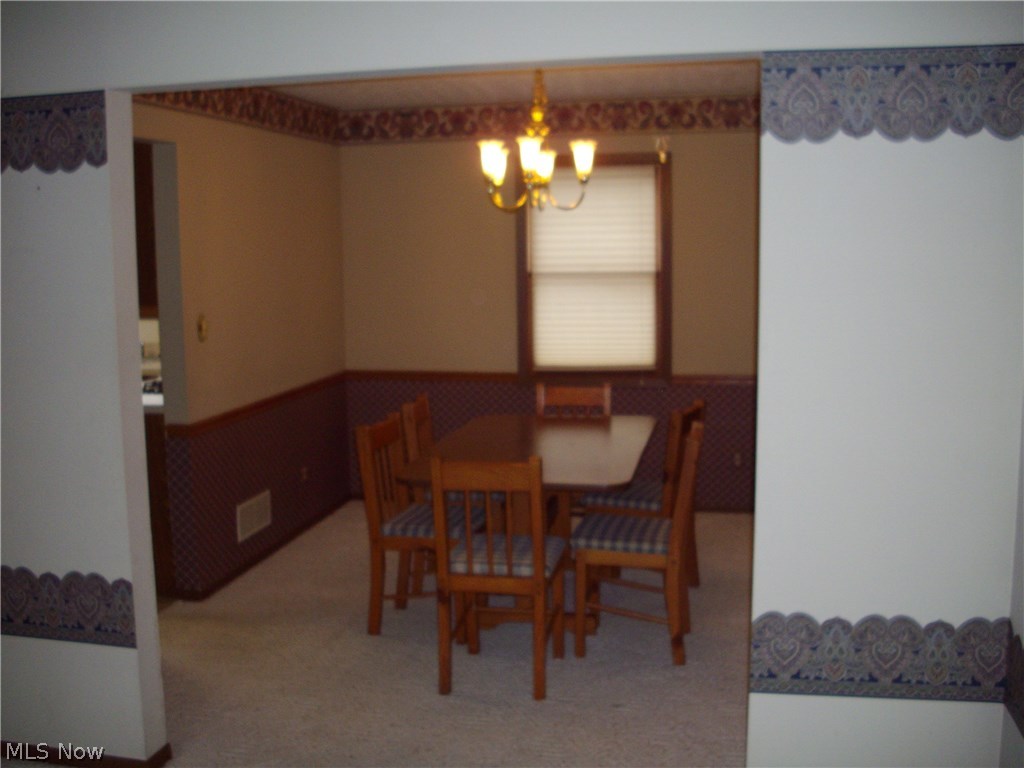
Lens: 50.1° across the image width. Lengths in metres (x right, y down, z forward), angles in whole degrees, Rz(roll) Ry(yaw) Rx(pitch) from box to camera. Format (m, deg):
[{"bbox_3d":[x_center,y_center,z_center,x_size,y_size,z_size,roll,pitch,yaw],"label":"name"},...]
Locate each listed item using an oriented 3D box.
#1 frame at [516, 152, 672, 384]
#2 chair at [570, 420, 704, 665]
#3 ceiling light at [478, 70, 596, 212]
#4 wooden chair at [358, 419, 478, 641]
[{"bbox_3d":[0.482,-0.671,6.484,0.925,1.370,0.080,1,8,12],"label":"frame"},{"bbox_3d":[0.517,0.620,4.443,0.505,0.905,0.420,1,8,12],"label":"chair"},{"bbox_3d":[0.117,-1.078,4.797,0.535,0.655,0.535,1,8,12],"label":"ceiling light"},{"bbox_3d":[-0.355,0.595,4.711,0.505,0.905,0.420,1,8,15],"label":"wooden chair"}]

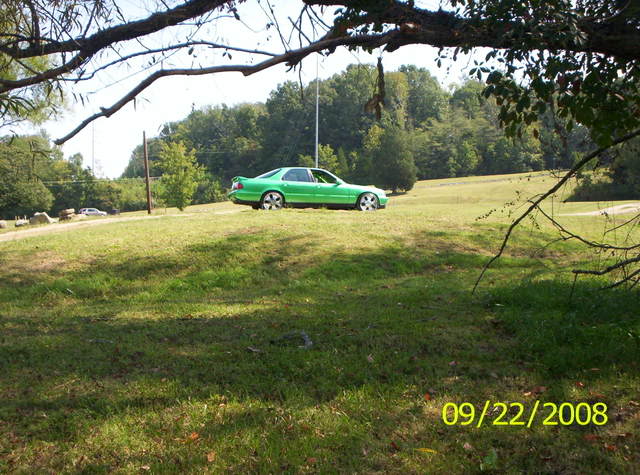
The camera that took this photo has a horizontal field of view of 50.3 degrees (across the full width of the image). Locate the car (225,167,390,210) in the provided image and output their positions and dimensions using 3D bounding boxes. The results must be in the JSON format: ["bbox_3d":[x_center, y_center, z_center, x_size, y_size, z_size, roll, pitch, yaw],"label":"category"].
[{"bbox_3d":[-0.250,-1.490,21.100,4.950,1.380,1.810,-1,3,-16],"label":"car"}]

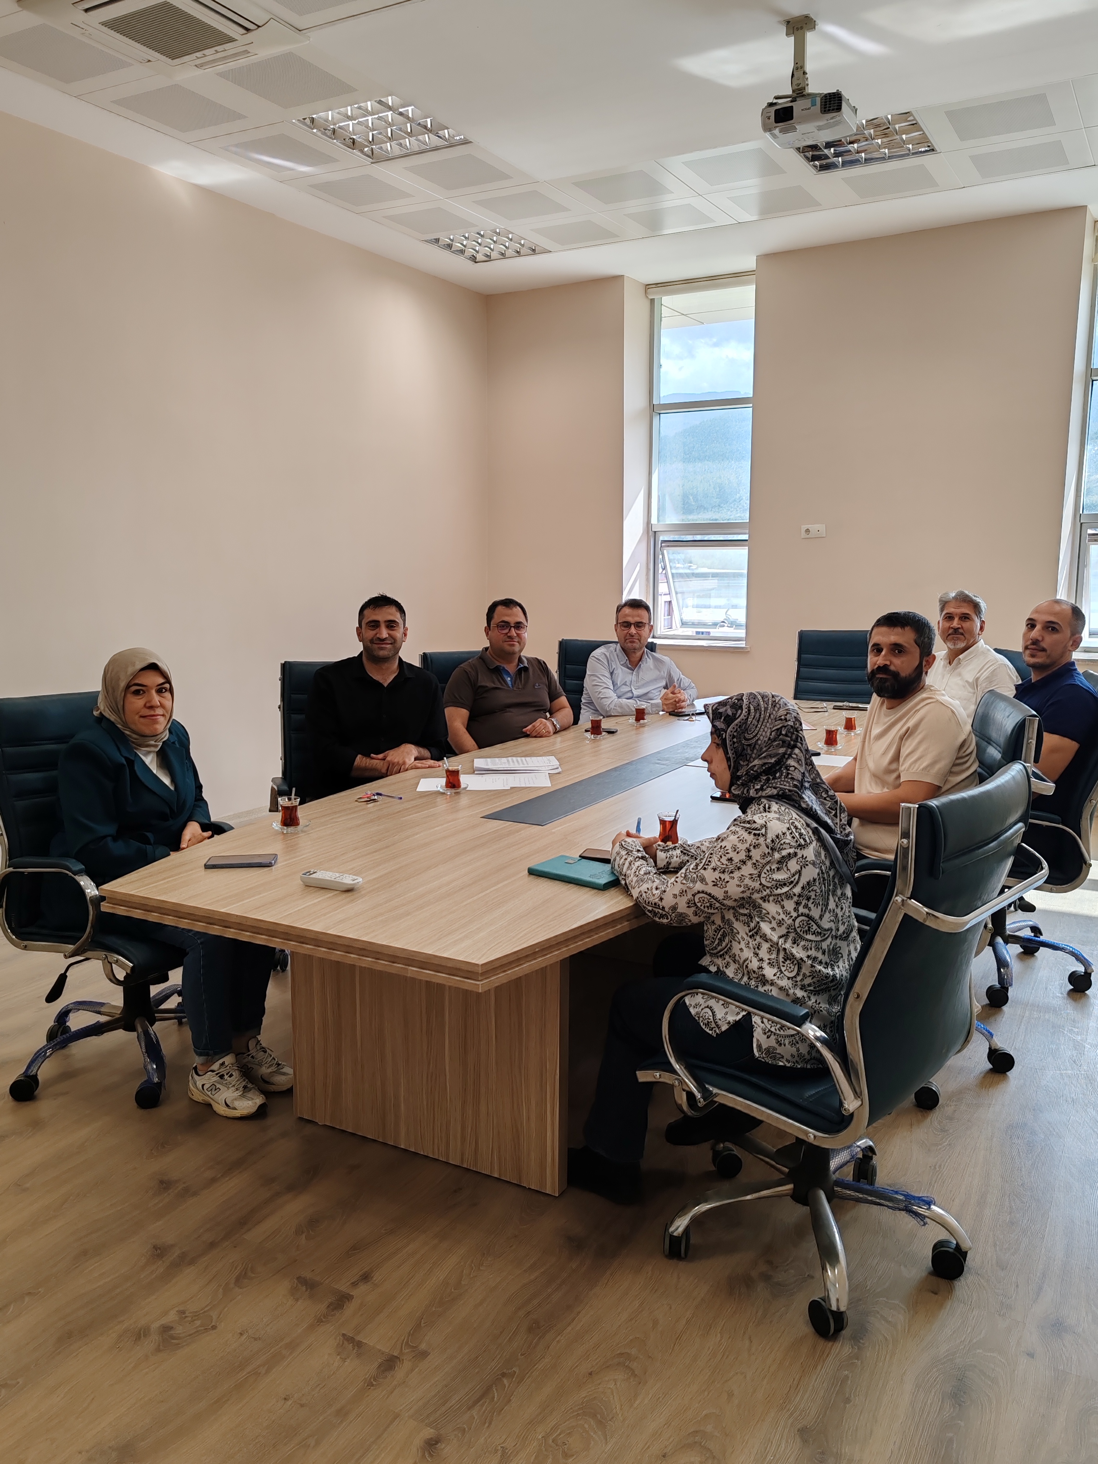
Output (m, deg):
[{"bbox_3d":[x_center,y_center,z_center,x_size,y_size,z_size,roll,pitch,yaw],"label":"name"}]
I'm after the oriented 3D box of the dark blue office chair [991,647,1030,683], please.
[{"bbox_3d":[1.770,0.199,4.991,0.700,1.080,0.620,0,9,-3],"label":"dark blue office chair"}]

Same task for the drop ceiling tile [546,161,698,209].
[{"bbox_3d":[0.380,-2.782,5.793,0.600,0.030,0.600,5,10,29],"label":"drop ceiling tile"}]

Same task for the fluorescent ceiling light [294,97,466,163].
[{"bbox_3d":[-0.744,-2.675,5.034,0.600,0.080,0.600,5,10,29],"label":"fluorescent ceiling light"}]

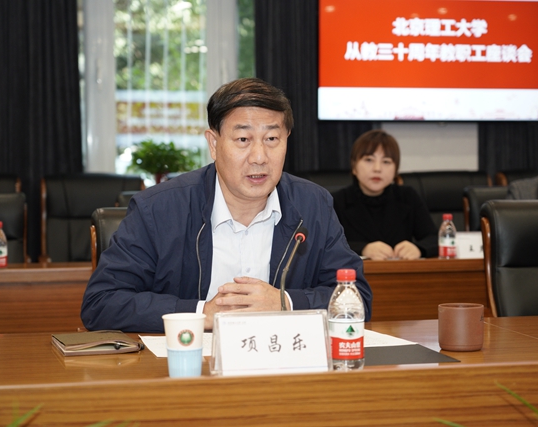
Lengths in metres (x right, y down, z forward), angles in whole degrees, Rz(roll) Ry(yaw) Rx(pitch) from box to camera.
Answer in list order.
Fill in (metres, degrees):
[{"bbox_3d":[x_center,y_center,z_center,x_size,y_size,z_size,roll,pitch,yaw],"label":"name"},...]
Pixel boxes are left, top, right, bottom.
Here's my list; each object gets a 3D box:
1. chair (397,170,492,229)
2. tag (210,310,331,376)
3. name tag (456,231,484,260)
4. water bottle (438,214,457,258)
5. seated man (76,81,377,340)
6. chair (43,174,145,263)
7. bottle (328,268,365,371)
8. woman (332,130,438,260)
[{"bbox_3d":[1.080,0.307,6.817,0.600,1.040,0.630,-1,2,-15],"label":"chair"},{"bbox_3d":[0.005,0.216,1.995,0.198,0.103,0.080,-1,2,-15],"label":"tag"},{"bbox_3d":[0.775,0.123,4.348,0.198,0.103,0.080,-1,2,-15],"label":"name tag"},{"bbox_3d":[0.636,0.086,4.307,0.060,0.180,0.060,0,2,0],"label":"water bottle"},{"bbox_3d":[-0.095,0.358,2.616,0.620,1.270,0.700,-1,2,-14],"label":"seated man"},{"bbox_3d":[-0.880,0.329,6.268,0.600,1.040,0.630,-1,2,-15],"label":"chair"},{"bbox_3d":[0.129,0.181,2.009,0.061,0.180,0.061,0,2,0],"label":"bottle"},{"bbox_3d":[0.440,0.298,4.766,0.470,1.220,0.680,0,2,-10],"label":"woman"}]

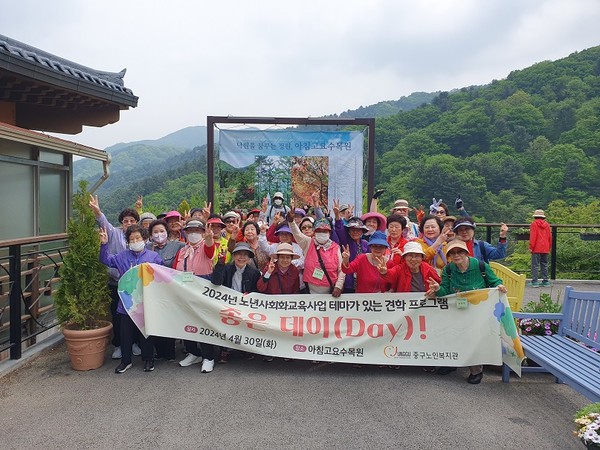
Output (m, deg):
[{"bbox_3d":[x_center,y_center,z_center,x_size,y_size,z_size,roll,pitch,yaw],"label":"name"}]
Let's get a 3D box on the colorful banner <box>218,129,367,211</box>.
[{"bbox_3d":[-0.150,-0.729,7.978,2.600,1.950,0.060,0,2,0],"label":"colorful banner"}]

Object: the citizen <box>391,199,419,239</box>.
[{"bbox_3d":[1.304,0.548,5.677,0.500,1.700,0.340,0,2,9],"label":"citizen"}]

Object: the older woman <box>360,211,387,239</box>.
[{"bbox_3d":[0.898,0.628,5.430,0.480,1.560,0.340,0,2,6],"label":"older woman"}]

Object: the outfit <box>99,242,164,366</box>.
[{"bbox_3d":[-1.740,0.783,4.654,0.610,1.210,0.420,0,2,-11],"label":"outfit"}]

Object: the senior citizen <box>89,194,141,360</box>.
[{"bbox_3d":[-1.987,0.563,4.947,0.640,1.730,0.420,0,2,-9],"label":"senior citizen"}]

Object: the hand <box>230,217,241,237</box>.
[{"bbox_3d":[-0.701,0.022,4.900,0.100,0.190,0.080,0,2,-6],"label":"hand"}]

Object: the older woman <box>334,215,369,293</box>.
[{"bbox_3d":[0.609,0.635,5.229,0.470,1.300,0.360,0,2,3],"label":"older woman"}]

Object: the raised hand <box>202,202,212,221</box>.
[{"bbox_3d":[-1.067,-0.162,5.200,0.100,0.190,0.080,0,2,-6],"label":"raised hand"}]

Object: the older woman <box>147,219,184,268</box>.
[{"bbox_3d":[-1.473,0.681,4.862,0.480,1.500,0.340,0,2,-7],"label":"older woman"}]

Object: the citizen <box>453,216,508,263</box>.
[{"bbox_3d":[2.012,0.686,5.081,0.660,1.550,0.450,0,2,6],"label":"citizen"}]

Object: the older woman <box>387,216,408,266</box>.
[{"bbox_3d":[1.078,0.656,4.981,0.480,1.540,0.360,0,2,6],"label":"older woman"}]

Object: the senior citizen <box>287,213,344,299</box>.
[{"bbox_3d":[0.167,0.602,4.849,0.600,1.660,0.420,0,2,0],"label":"senior citizen"}]

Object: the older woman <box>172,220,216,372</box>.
[{"bbox_3d":[-1.084,0.714,4.632,0.470,1.530,0.420,0,2,-7],"label":"older woman"}]

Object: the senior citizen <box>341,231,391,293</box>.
[{"bbox_3d":[0.724,0.761,4.834,0.560,1.420,0.460,0,2,3],"label":"senior citizen"}]

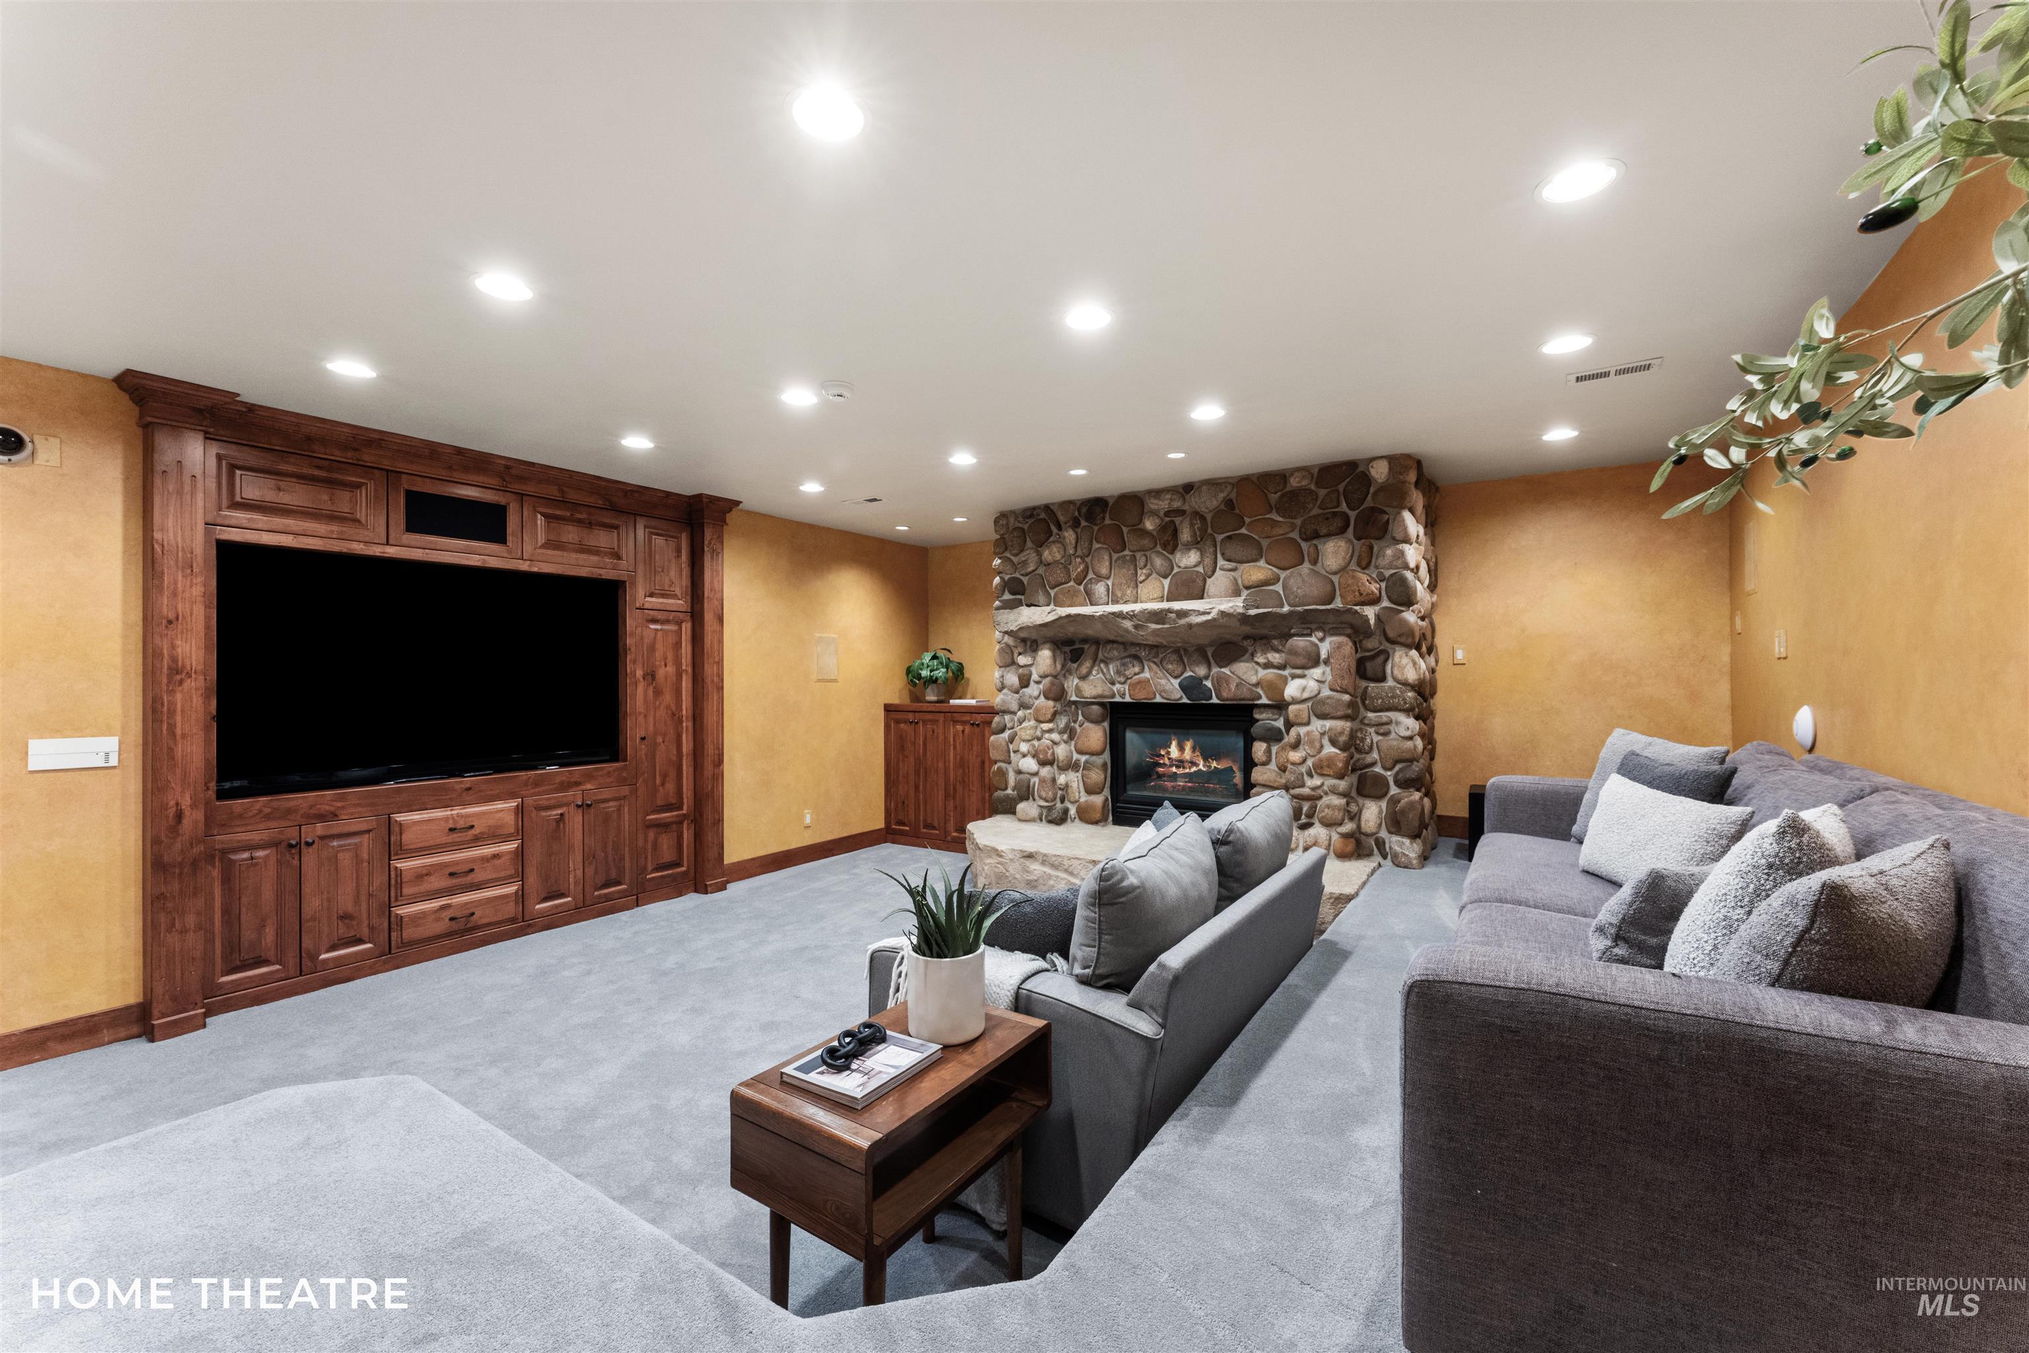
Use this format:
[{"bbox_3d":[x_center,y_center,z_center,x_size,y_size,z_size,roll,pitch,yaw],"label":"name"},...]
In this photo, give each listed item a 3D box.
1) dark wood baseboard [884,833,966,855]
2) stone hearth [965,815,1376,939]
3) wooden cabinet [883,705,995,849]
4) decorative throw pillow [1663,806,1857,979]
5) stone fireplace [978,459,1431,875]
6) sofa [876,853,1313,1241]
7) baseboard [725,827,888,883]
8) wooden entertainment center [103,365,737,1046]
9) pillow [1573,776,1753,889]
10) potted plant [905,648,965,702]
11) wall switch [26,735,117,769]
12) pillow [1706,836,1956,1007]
[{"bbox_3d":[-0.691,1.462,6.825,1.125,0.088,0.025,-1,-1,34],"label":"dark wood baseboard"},{"bbox_3d":[0.785,1.284,5.039,2.780,0.385,1.050,-1,-1,34],"label":"stone hearth"},{"bbox_3d":[-0.445,0.880,7.035,1.315,1.250,0.625,-1,-1,34],"label":"wooden cabinet"},{"bbox_3d":[1.514,0.445,1.580,0.440,0.420,0.170,0,19,-33],"label":"decorative throw pillow"},{"bbox_3d":[1.238,-0.095,5.419,2.870,2.250,0.950,0,0,33],"label":"stone fireplace"},{"bbox_3d":[0.416,1.085,2.831,1.000,0.750,1.630,-1,-1,34],"label":"sofa"},{"bbox_3d":[-1.629,1.439,6.452,0.022,0.145,1.650,-1,-1,34],"label":"baseboard"},{"bbox_3d":[-2.889,0.141,4.451,0.420,2.720,2.890,0,0,33],"label":"wooden entertainment center"},{"bbox_3d":[1.677,0.432,2.057,0.150,0.320,0.480,18,0,-1],"label":"pillow"},{"bbox_3d":[-0.708,-0.011,7.180,0.540,0.480,0.530,-1,0,0],"label":"potted plant"},{"bbox_3d":[-3.738,0.308,3.138,0.020,0.120,0.236,0,0,33],"label":"wall switch"},{"bbox_3d":[1.340,0.460,1.276,0.450,0.410,0.170,0,18,-24],"label":"pillow"}]

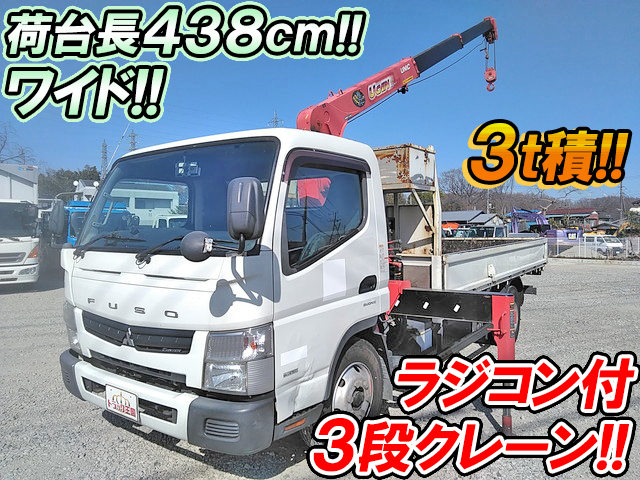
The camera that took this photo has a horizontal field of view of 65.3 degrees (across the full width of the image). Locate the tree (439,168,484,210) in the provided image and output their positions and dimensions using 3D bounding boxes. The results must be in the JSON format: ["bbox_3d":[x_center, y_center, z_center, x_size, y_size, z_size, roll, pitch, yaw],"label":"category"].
[{"bbox_3d":[21.259,-5.784,75.000,6.600,10.000,6.600,0,2,0],"label":"tree"}]

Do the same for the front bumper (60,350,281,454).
[{"bbox_3d":[-1.101,0.942,3.059,1.995,0.320,0.210,1,3,35],"label":"front bumper"}]

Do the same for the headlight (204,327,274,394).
[{"bbox_3d":[-0.445,0.609,2.616,0.390,0.380,0.165,1,3,35],"label":"headlight"}]

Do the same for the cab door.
[{"bbox_3d":[0.072,0.226,3.159,0.190,1.490,1.200,1,3,35],"label":"cab door"}]

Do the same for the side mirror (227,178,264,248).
[{"bbox_3d":[-0.328,-0.117,2.191,0.160,0.290,0.090,0,2,10],"label":"side mirror"}]

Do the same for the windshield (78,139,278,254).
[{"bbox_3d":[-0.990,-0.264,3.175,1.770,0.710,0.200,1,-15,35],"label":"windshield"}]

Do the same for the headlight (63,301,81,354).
[{"bbox_3d":[-1.731,0.590,3.517,0.390,0.375,0.165,1,3,35],"label":"headlight"}]

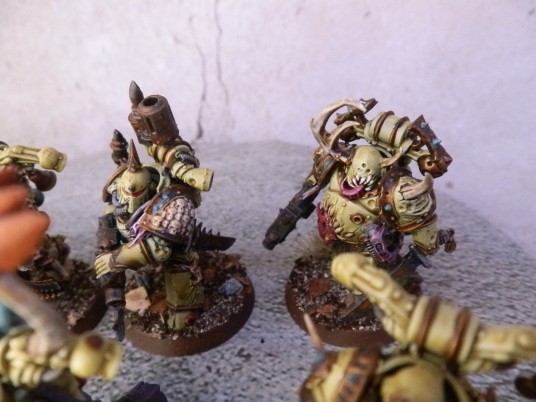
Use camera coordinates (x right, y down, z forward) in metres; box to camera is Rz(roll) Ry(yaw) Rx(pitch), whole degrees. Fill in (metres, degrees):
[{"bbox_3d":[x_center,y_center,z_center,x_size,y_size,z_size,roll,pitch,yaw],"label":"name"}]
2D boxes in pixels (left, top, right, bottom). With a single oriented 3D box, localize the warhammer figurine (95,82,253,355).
[{"bbox_3d":[-0.018,0.002,0.073,0.026,0.043,0.026,12,39,27],"label":"warhammer figurine"}]

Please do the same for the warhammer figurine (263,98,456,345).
[{"bbox_3d":[0.015,0.002,0.072,0.031,0.038,0.026,2,36,15],"label":"warhammer figurine"}]

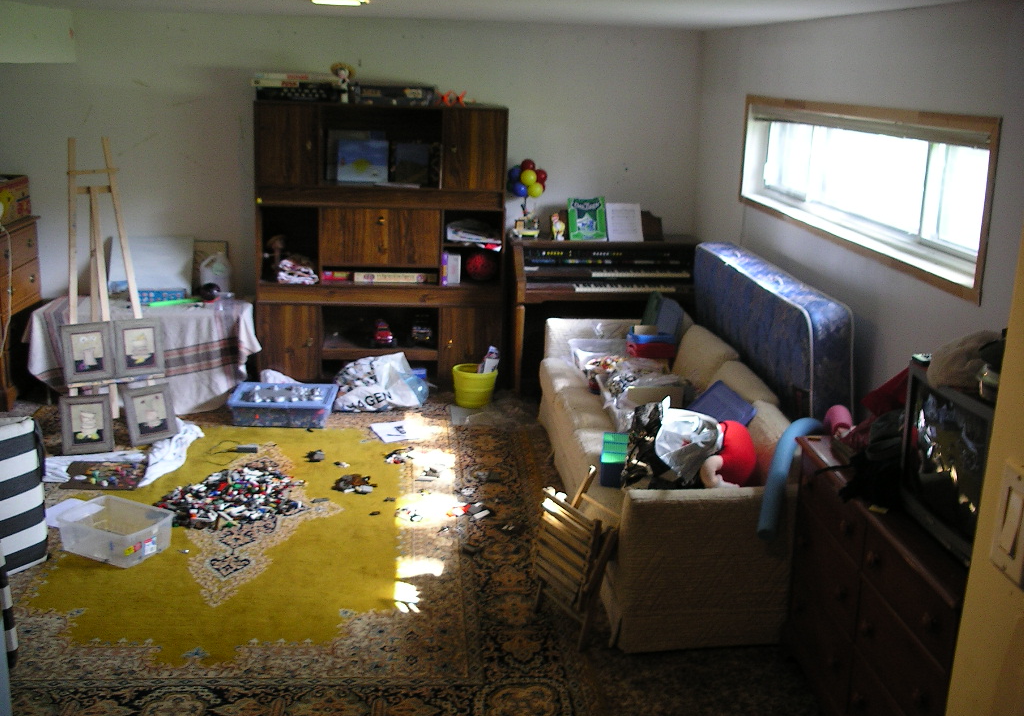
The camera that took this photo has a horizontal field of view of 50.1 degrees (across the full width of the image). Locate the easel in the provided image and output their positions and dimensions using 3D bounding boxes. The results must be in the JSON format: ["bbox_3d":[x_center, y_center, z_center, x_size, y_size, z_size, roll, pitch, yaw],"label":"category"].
[{"bbox_3d":[-2.099,-0.355,5.610,0.500,1.520,0.480,-6,17,-29],"label":"easel"}]

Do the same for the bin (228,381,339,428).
[{"bbox_3d":[-1.301,0.273,6.208,0.545,0.143,0.437,2,15,0],"label":"bin"}]

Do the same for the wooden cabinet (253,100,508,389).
[{"bbox_3d":[-0.814,-0.716,6.900,1.511,1.725,0.400,0,15,-5],"label":"wooden cabinet"}]

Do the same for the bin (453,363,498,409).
[{"bbox_3d":[-0.226,0.165,6.457,0.255,0.215,0.255,1,15,-5],"label":"bin"}]

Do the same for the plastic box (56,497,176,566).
[{"bbox_3d":[-1.577,0.697,4.377,0.367,0.145,0.258,9,16,25],"label":"plastic box"}]

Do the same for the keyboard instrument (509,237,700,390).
[{"bbox_3d":[0.587,-0.296,6.960,1.150,0.910,0.620,1,15,-5],"label":"keyboard instrument"}]

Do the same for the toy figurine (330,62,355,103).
[{"bbox_3d":[-1.016,-1.665,6.585,0.150,0.250,0.120,1,15,-5],"label":"toy figurine"}]

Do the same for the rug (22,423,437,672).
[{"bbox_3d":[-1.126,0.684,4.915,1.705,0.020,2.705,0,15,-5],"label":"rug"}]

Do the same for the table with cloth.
[{"bbox_3d":[-2.115,-0.027,6.415,1.205,0.572,0.588,0,15,-5],"label":"table with cloth"}]

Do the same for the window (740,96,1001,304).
[{"bbox_3d":[1.457,-0.815,4.808,0.130,0.590,2.790,1,15,-5],"label":"window"}]

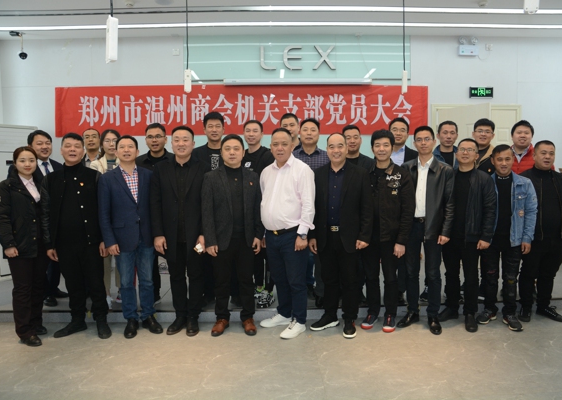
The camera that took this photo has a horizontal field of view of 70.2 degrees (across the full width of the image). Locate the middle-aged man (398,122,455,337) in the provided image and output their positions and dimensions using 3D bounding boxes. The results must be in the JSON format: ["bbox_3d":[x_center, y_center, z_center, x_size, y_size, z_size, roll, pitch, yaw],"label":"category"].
[{"bbox_3d":[1.229,0.239,3.356,0.490,1.704,0.350,0,2,32],"label":"middle-aged man"}]

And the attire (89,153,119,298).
[{"bbox_3d":[-1.702,0.283,3.837,0.450,1.393,0.280,-2,5,-20],"label":"attire"}]

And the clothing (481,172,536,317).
[{"bbox_3d":[2.014,0.411,3.526,0.480,1.304,0.290,2,6,29],"label":"clothing"}]

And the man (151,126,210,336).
[{"bbox_3d":[-0.850,0.252,3.385,0.520,1.739,0.350,-1,2,-12],"label":"man"}]

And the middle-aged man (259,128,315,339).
[{"bbox_3d":[0.064,0.283,3.411,0.490,1.765,0.380,2,5,28],"label":"middle-aged man"}]

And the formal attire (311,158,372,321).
[{"bbox_3d":[0.507,0.362,3.437,0.560,1.347,0.320,1,5,16],"label":"formal attire"}]

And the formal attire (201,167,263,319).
[{"bbox_3d":[-0.407,0.361,3.357,0.520,1.314,0.310,-1,2,-8],"label":"formal attire"}]

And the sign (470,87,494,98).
[{"bbox_3d":[2.709,-1.449,5.400,0.330,0.145,0.035,-1,2,-1],"label":"sign"}]

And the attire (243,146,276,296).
[{"bbox_3d":[-0.238,0.220,3.880,0.470,1.467,0.290,-1,5,-5],"label":"attire"}]

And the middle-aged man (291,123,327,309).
[{"bbox_3d":[0.284,0.121,3.852,0.500,1.788,0.320,0,5,3],"label":"middle-aged man"}]

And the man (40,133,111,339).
[{"bbox_3d":[-1.759,0.298,3.441,0.560,1.739,0.340,-2,5,-19],"label":"man"}]

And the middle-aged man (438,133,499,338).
[{"bbox_3d":[1.627,0.300,3.489,0.500,1.658,0.320,2,6,30],"label":"middle-aged man"}]

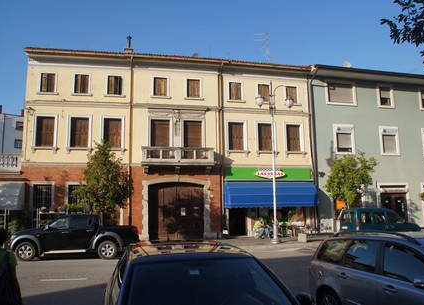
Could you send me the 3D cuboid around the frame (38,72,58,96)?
[{"bbox_3d":[-8.956,-3.786,18.837,1.010,1.262,0.160,1,-9,-10],"label":"frame"}]

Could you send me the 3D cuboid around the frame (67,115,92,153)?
[{"bbox_3d":[-7.090,-1.057,18.531,1.258,2.027,0.240,1,-9,-11],"label":"frame"}]

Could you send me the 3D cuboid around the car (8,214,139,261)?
[{"bbox_3d":[-5.560,3.476,14.570,5.000,1.770,1.800,1,-9,-11],"label":"car"}]

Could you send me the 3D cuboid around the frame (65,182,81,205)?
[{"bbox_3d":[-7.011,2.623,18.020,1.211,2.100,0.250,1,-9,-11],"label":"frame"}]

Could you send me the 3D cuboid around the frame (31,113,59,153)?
[{"bbox_3d":[-8.904,-1.055,18.422,1.263,2.031,0.200,1,-9,-10],"label":"frame"}]

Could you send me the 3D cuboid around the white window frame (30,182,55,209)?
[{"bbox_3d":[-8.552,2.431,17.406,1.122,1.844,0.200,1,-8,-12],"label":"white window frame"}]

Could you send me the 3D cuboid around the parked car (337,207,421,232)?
[{"bbox_3d":[9.384,4.038,19.236,4.000,1.820,1.670,1,-8,-12],"label":"parked car"}]

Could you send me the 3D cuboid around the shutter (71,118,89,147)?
[{"bbox_3d":[-7.019,-1.054,18.340,0.935,1.601,0.080,1,-8,-12],"label":"shutter"}]

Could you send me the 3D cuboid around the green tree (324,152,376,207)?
[{"bbox_3d":[8.068,2.341,19.654,2.850,4.899,2.800,1,-8,-12],"label":"green tree"}]

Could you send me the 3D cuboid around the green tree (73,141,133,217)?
[{"bbox_3d":[-5.269,2.018,16.862,2.652,5.097,2.450,1,-9,-11],"label":"green tree"}]

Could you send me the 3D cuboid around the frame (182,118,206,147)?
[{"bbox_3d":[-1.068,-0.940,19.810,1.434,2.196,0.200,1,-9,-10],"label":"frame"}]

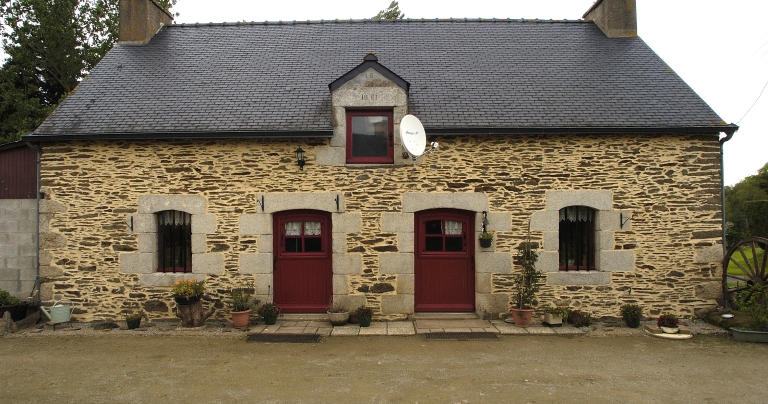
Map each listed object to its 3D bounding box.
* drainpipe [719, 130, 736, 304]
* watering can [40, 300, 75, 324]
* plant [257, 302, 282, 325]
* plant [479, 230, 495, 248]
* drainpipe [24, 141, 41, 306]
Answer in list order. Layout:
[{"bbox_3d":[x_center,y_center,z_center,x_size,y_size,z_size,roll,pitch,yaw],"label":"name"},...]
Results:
[{"bbox_3d":[6.142,0.295,8.000,0.300,3.180,0.250,0,0,0],"label":"drainpipe"},{"bbox_3d":[-5.090,1.708,6.980,0.470,0.370,0.190,0,-1,-18],"label":"watering can"},{"bbox_3d":[-2.014,1.961,7.870,0.440,0.420,0.400,0,0,0],"label":"plant"},{"bbox_3d":[1.634,0.586,7.130,0.220,0.285,0.210,-1,-1,0],"label":"plant"},{"bbox_3d":[-6.011,0.414,7.712,0.120,2.866,0.280,-1,-1,2],"label":"drainpipe"}]

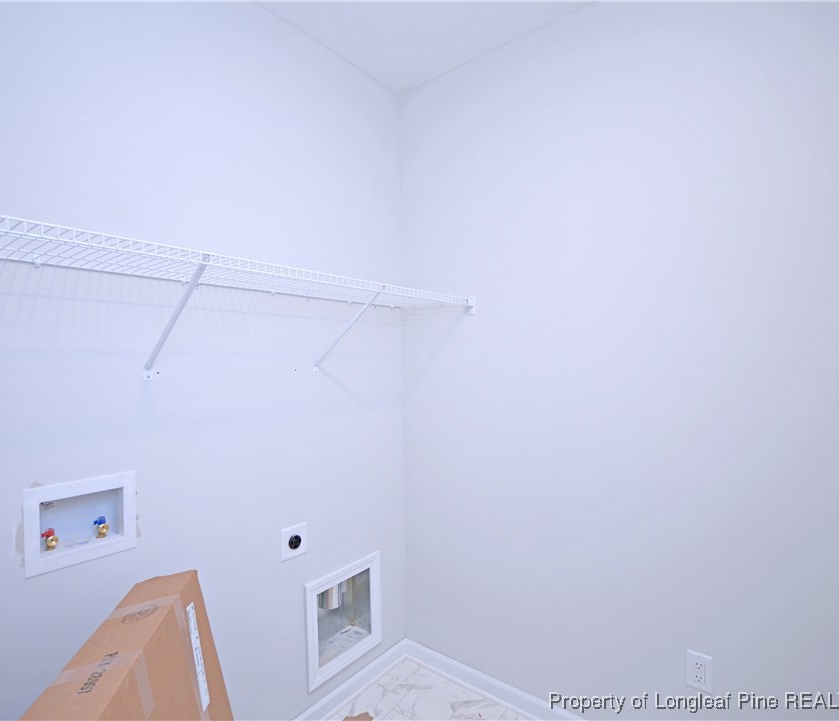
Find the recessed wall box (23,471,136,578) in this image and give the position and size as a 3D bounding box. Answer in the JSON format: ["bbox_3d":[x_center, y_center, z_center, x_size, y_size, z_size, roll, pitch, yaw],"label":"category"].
[{"bbox_3d":[-0.925,0.429,1.234,0.095,0.220,0.245,0,0,39],"label":"recessed wall box"}]

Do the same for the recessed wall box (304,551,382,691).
[{"bbox_3d":[-0.347,1.089,1.959,0.120,0.425,0.415,0,0,39],"label":"recessed wall box"}]

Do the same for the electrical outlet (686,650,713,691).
[{"bbox_3d":[0.891,0.996,1.443,0.071,0.116,0.008,0,0,39],"label":"electrical outlet"}]

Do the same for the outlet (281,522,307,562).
[{"bbox_3d":[-0.470,0.690,1.721,0.010,0.117,0.115,0,0,39],"label":"outlet"}]

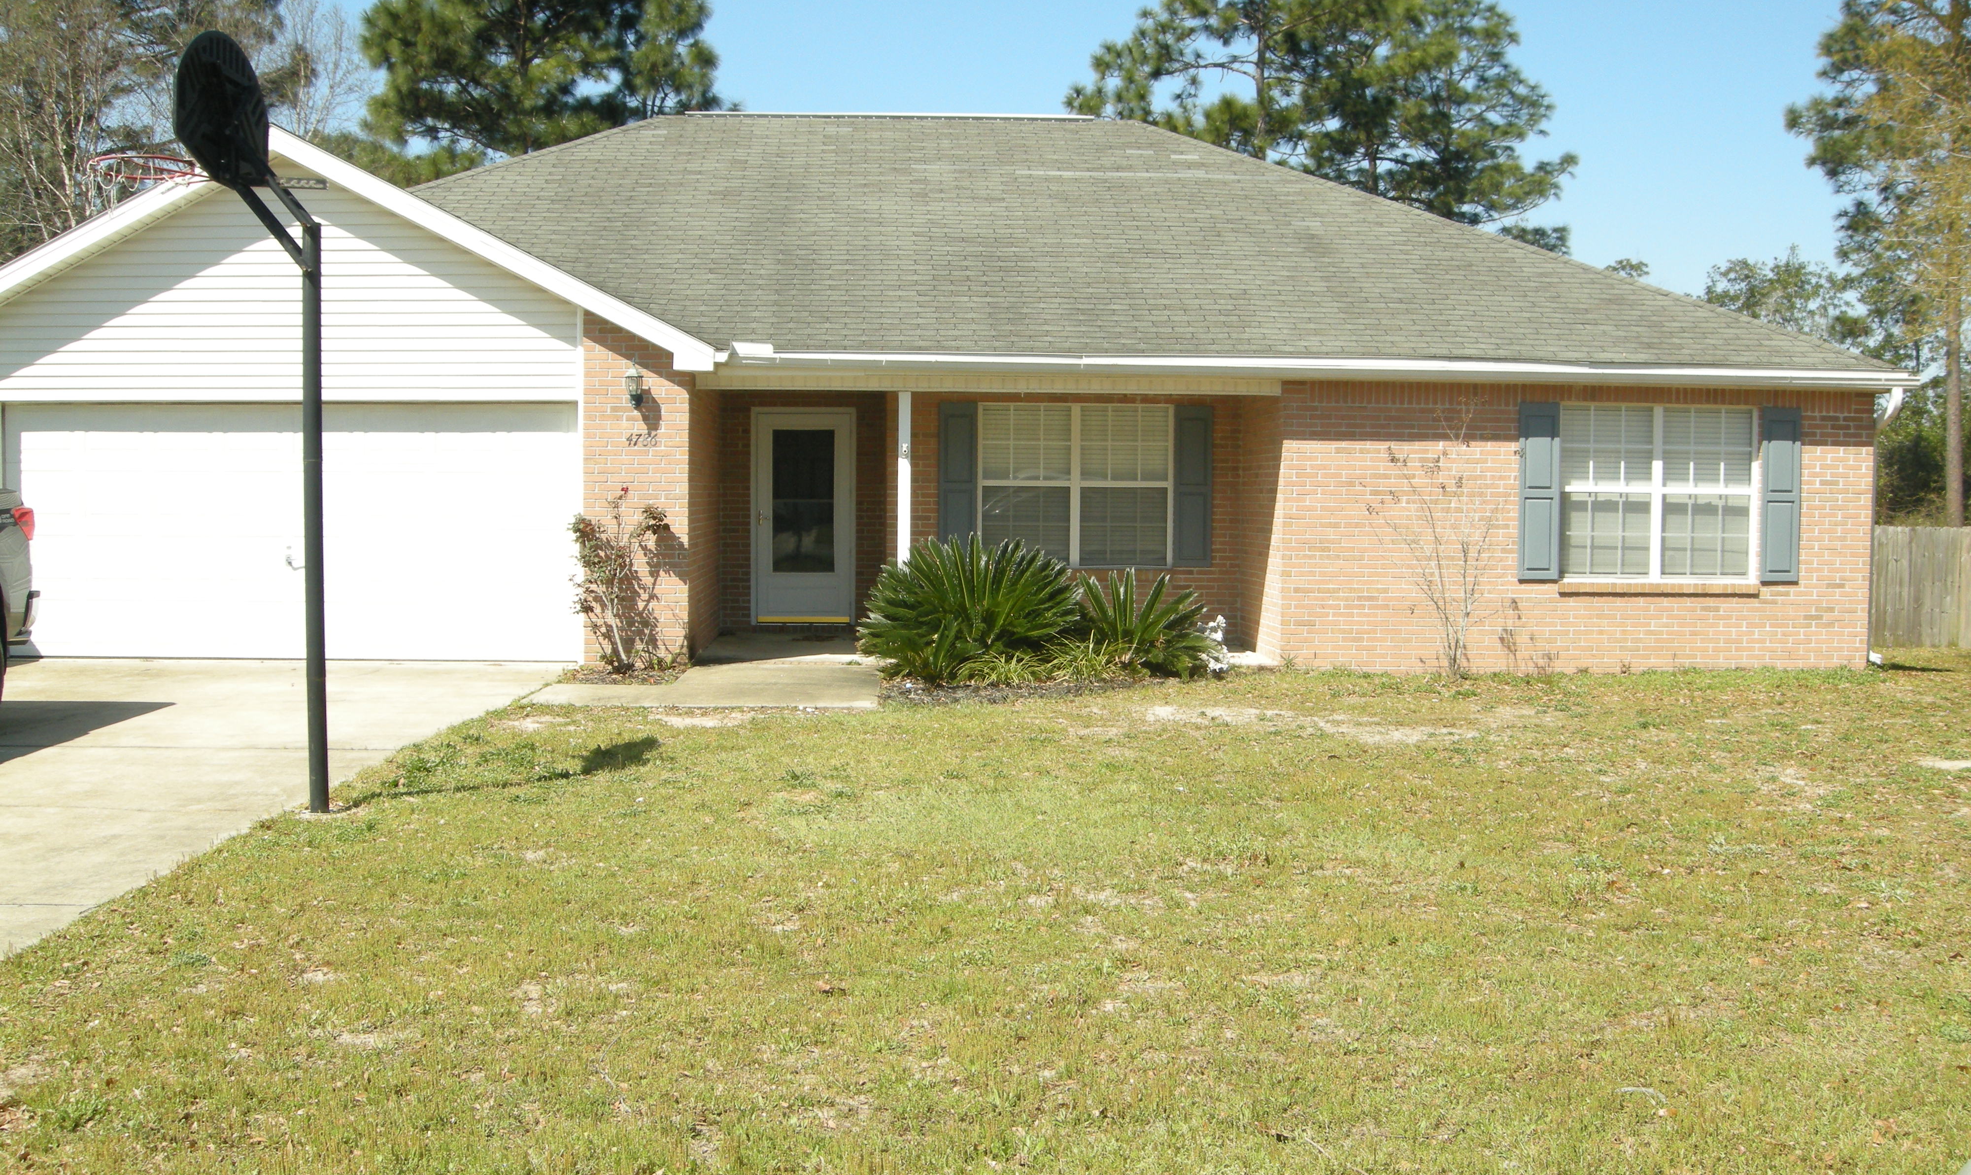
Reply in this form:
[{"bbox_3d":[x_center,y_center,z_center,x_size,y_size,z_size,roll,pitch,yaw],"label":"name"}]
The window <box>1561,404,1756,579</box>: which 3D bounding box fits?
[{"bbox_3d":[5.693,-0.795,16.861,1.760,1.500,0.100,0,3,-2],"label":"window"}]

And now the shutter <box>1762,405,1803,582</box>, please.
[{"bbox_3d":[6.871,-0.795,17.200,0.355,1.520,0.040,0,3,-2],"label":"shutter"}]

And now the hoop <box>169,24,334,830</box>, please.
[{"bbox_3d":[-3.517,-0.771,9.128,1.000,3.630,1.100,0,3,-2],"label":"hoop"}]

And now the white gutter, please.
[{"bbox_3d":[2.838,-1.800,16.580,10.200,0.150,0.140,0,3,-2],"label":"white gutter"}]

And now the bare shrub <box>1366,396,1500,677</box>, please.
[{"bbox_3d":[3.726,-0.430,16.600,1.140,2.360,0.900,0,3,-2],"label":"bare shrub"}]

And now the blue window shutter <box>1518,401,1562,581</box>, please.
[{"bbox_3d":[4.746,-0.820,17.070,0.355,1.520,0.040,0,3,-2],"label":"blue window shutter"}]

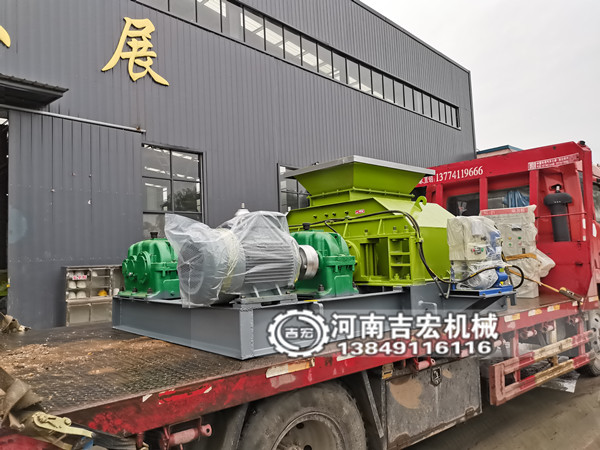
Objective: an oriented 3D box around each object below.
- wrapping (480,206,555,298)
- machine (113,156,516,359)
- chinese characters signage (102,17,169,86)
[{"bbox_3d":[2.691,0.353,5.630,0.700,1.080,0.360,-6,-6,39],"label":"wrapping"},{"bbox_3d":[0.258,0.149,4.278,3.425,1.423,1.990,3,-7,-41],"label":"machine"},{"bbox_3d":[-4.374,-4.759,12.171,1.842,1.825,0.120,3,-7,-45],"label":"chinese characters signage"}]

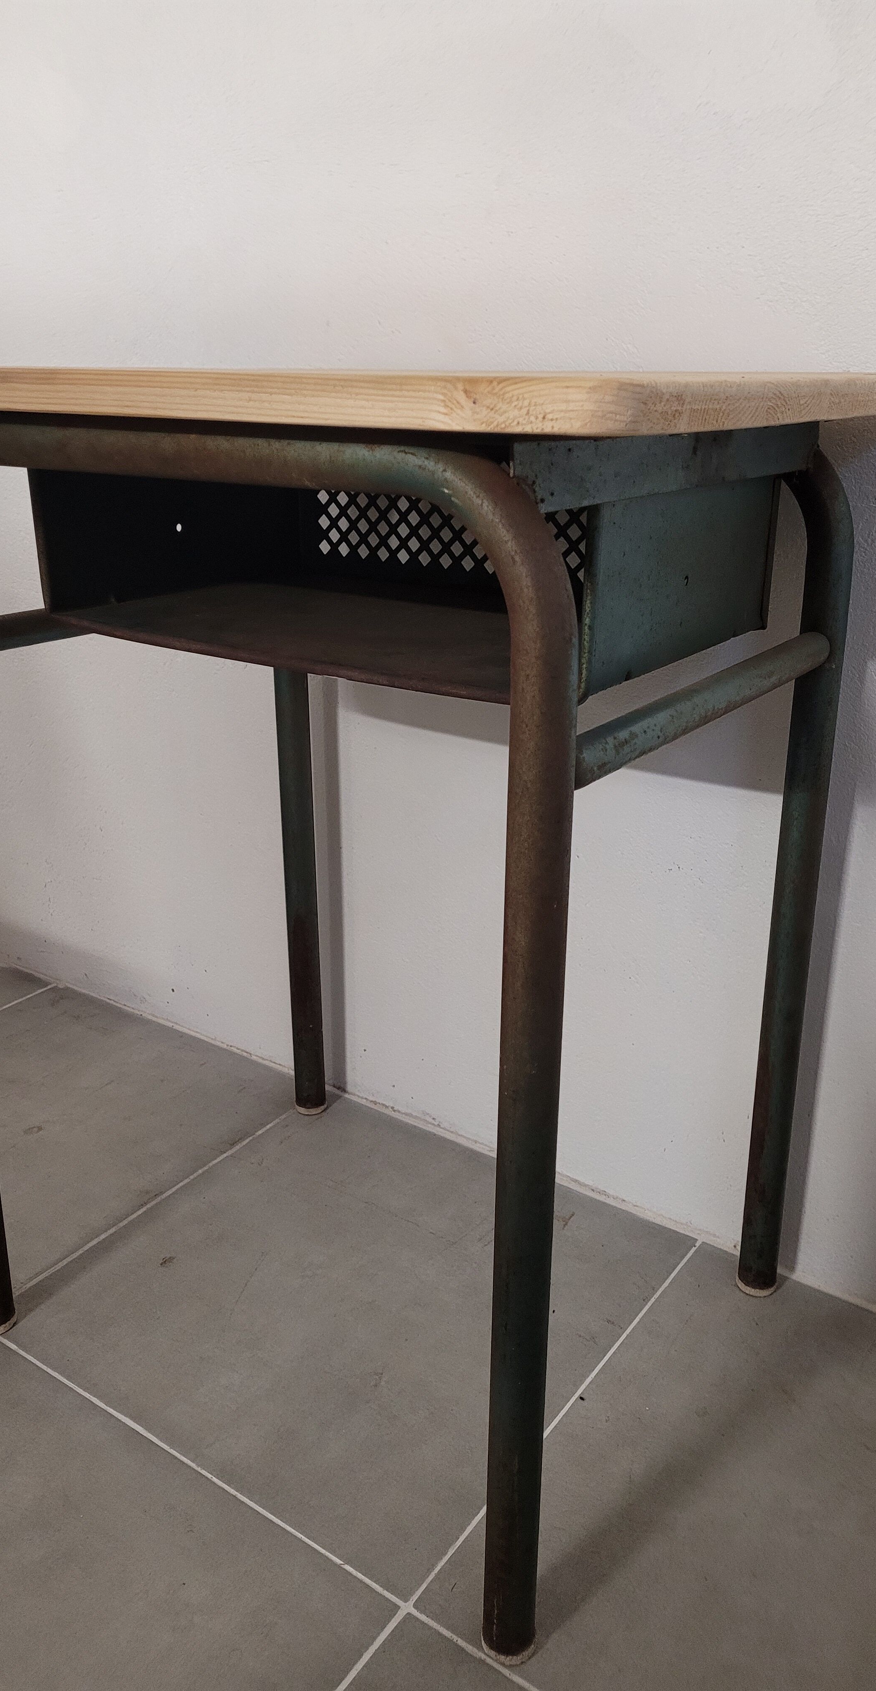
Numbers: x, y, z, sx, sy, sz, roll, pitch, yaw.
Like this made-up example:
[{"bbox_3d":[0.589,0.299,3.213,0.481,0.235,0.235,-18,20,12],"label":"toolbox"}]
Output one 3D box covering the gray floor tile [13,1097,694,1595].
[{"bbox_3d":[-0.074,0.387,1.119,0.450,0.010,0.450,14,24,33],"label":"gray floor tile"}]

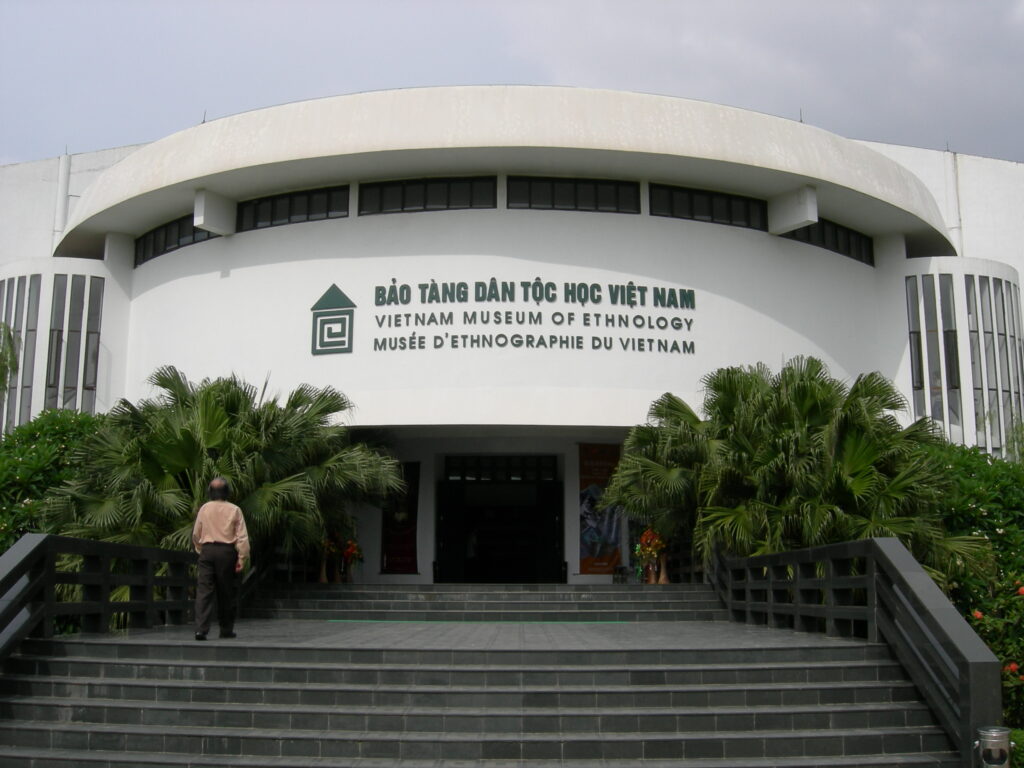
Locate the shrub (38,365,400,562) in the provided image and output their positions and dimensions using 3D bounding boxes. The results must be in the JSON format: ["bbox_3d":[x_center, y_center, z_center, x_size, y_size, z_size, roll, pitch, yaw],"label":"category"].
[{"bbox_3d":[-3.974,1.545,14.770,4.854,3.649,4.000,0,-11,0],"label":"shrub"}]

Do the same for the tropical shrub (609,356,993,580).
[{"bbox_3d":[3.782,1.433,14.282,5.003,3.686,4.000,0,-11,0],"label":"tropical shrub"}]

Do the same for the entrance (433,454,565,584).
[{"bbox_3d":[-0.257,2.748,21.870,2.670,2.613,0.400,0,-11,0],"label":"entrance"}]

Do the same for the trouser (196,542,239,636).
[{"bbox_3d":[-3.071,2.123,11.048,0.446,0.947,0.360,0,-11,2],"label":"trouser"}]

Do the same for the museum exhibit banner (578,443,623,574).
[{"bbox_3d":[1.809,2.523,21.709,0.887,2.679,0.050,0,-11,0],"label":"museum exhibit banner"}]

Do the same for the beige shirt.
[{"bbox_3d":[-3.044,1.544,11.157,0.608,0.644,0.340,0,-11,2],"label":"beige shirt"}]

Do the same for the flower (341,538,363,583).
[{"bbox_3d":[-3.004,3.302,19.933,0.412,0.813,0.420,0,-11,0],"label":"flower"}]

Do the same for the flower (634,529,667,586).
[{"bbox_3d":[2.530,3.149,19.454,0.585,1.010,0.550,0,-11,0],"label":"flower"}]

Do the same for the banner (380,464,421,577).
[{"bbox_3d":[-2.264,2.726,21.671,0.804,2.265,0.050,0,-11,0],"label":"banner"}]

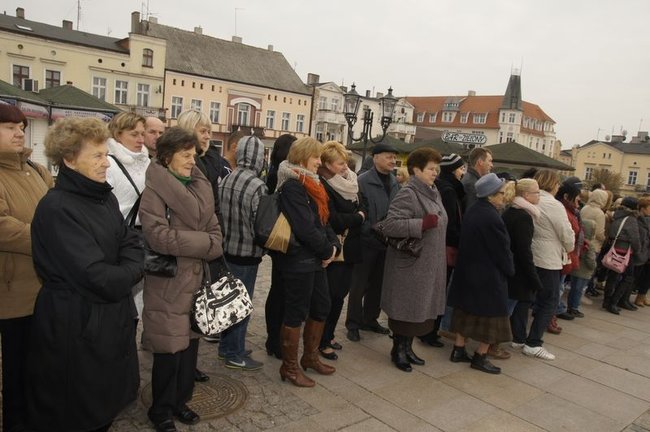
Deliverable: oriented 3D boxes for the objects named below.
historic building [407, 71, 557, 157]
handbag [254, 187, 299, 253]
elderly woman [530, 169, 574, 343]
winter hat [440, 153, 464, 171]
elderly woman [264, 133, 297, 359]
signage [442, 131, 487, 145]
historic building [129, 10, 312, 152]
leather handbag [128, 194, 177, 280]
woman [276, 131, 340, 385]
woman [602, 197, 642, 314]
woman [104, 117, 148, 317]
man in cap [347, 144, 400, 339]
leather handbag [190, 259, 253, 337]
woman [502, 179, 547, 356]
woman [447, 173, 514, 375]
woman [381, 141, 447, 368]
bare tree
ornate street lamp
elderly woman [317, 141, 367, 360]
[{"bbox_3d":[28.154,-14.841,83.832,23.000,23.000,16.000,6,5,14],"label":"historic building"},{"bbox_3d":[-0.311,0.030,3.020,0.330,0.400,0.140,19,9,21],"label":"handbag"},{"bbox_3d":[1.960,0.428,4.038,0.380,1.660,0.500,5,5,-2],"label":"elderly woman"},{"bbox_3d":[1.127,-0.473,3.984,0.240,0.180,0.210,6,4,18],"label":"winter hat"},{"bbox_3d":[-0.338,0.249,3.519,0.340,1.720,0.460,5,5,8],"label":"elderly woman"},{"bbox_3d":[9.281,-5.223,30.000,2.900,0.850,0.200,5,4,10],"label":"signage"},{"bbox_3d":[-10.341,-10.620,46.314,16.000,15.600,11.000,2,5,-32],"label":"historic building"},{"bbox_3d":[-0.881,0.110,2.303,0.300,0.410,0.140,7,5,27],"label":"leather handbag"},{"bbox_3d":[-0.126,0.301,3.062,0.380,1.671,0.460,6,4,16],"label":"woman"},{"bbox_3d":[4.019,0.505,6.013,0.420,1.520,0.500,6,5,10],"label":"woman"},{"bbox_3d":[-1.274,0.230,2.818,0.360,1.720,0.500,7,5,28],"label":"woman"},{"bbox_3d":[0.427,0.225,4.058,0.340,1.762,0.500,8,6,42],"label":"man in cap"},{"bbox_3d":[-0.574,0.452,2.500,0.320,0.340,0.160,-21,16,-28],"label":"leather handbag"},{"bbox_3d":[1.780,0.443,4.023,0.340,1.555,0.450,5,4,2],"label":"woman"},{"bbox_3d":[1.280,0.452,3.623,0.460,1.570,0.520,6,5,12],"label":"woman"},{"bbox_3d":[0.732,0.352,3.545,0.440,1.690,0.550,9,6,38],"label":"woman"},{"bbox_3d":[23.382,-1.773,38.082,3.300,4.460,3.300,5,4,0],"label":"bare tree"},{"bbox_3d":[1.067,-1.566,12.405,1.500,4.073,0.500,5,5,0],"label":"ornate street lamp"},{"bbox_3d":[0.130,0.263,3.563,0.340,1.709,0.460,6,4,20],"label":"elderly woman"}]

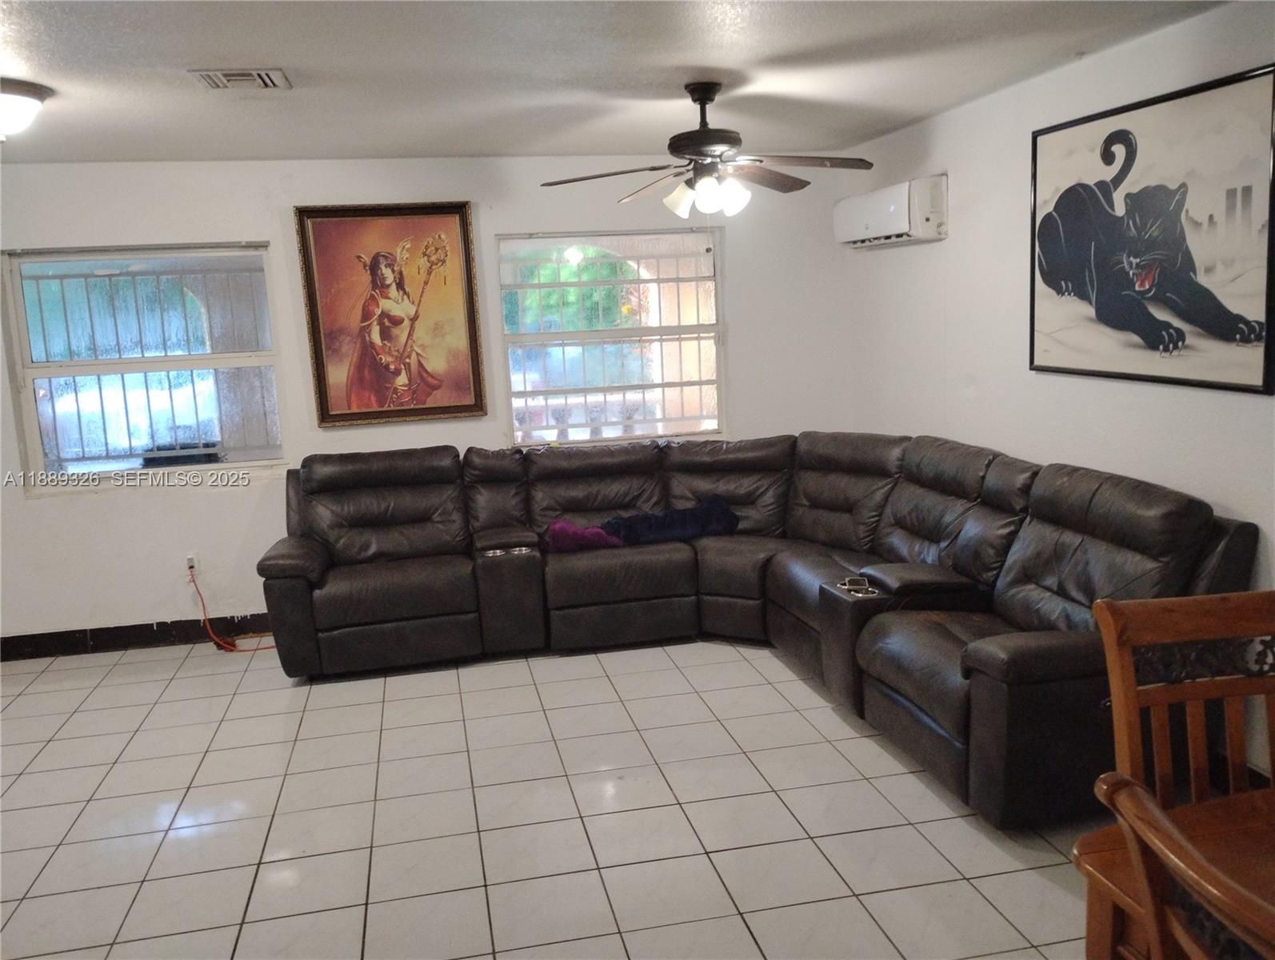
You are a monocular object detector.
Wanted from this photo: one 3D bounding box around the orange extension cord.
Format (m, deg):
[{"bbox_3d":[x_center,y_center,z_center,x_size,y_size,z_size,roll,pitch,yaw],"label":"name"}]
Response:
[{"bbox_3d":[-2.118,0.672,5.373,0.430,0.400,0.280,-4,9,-12],"label":"orange extension cord"}]

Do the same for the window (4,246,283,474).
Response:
[{"bbox_3d":[-2.470,-0.611,5.284,1.220,1.130,0.090,-4,9,-12],"label":"window"}]

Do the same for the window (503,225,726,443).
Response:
[{"bbox_3d":[-0.130,-0.788,5.765,1.235,1.145,0.090,-4,9,-12],"label":"window"}]

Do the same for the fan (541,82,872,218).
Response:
[{"bbox_3d":[0.269,-1.299,4.089,1.300,0.510,1.300,-4,9,-12],"label":"fan"}]

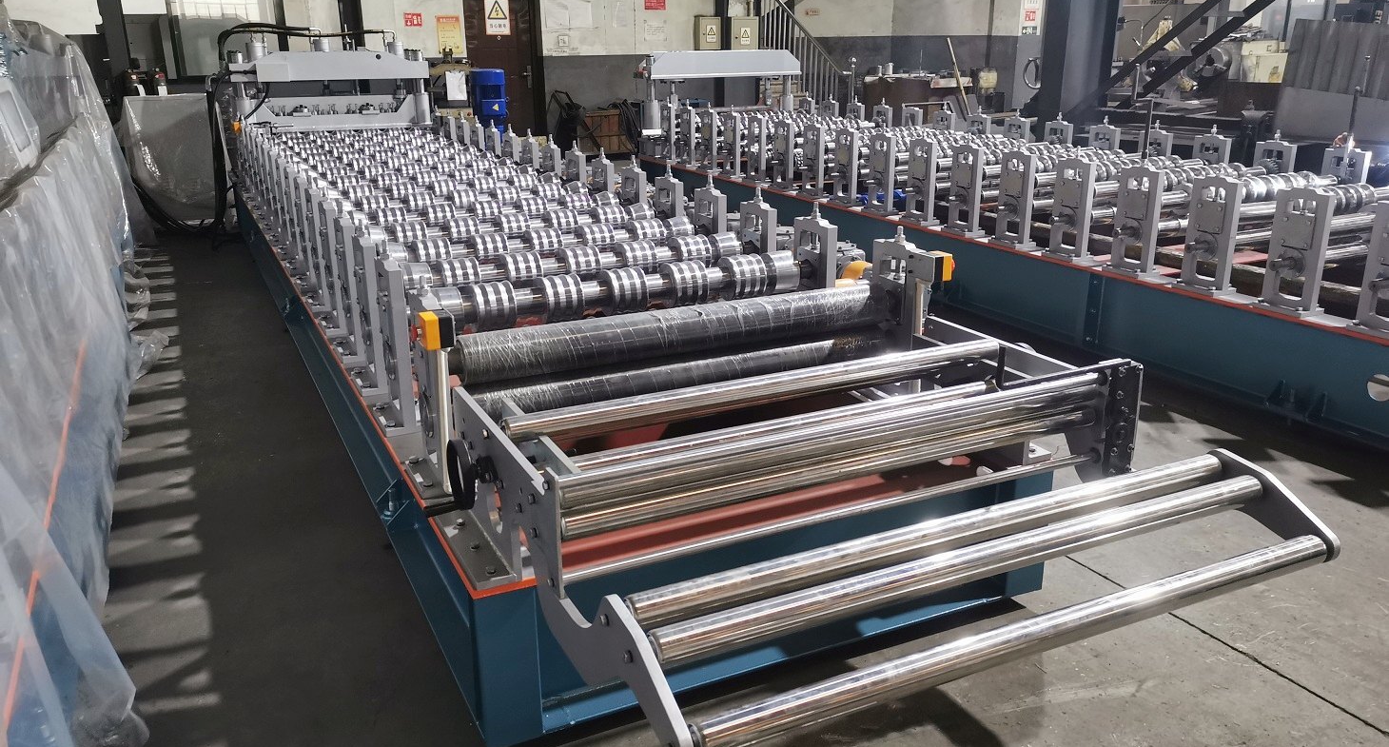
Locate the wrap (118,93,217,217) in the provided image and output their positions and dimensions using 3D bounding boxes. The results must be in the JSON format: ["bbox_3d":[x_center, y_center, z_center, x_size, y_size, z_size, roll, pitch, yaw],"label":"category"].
[{"bbox_3d":[-4.384,-1.797,9.040,0.660,1.030,0.600,-9,20,-24],"label":"wrap"}]

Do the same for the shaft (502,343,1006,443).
[{"bbox_3d":[0.202,0.030,2.645,1.360,0.056,0.056,-9,19,-24],"label":"shaft"}]

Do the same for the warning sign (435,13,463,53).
[{"bbox_3d":[-2.919,-4.049,12.964,0.279,0.417,0.010,-9,20,-24],"label":"warning sign"}]

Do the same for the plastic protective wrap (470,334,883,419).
[{"bbox_3d":[-0.017,0.036,3.138,1.292,0.129,0.129,-9,19,-24],"label":"plastic protective wrap"}]

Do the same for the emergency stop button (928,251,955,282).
[{"bbox_3d":[0.750,-0.326,3.303,0.106,0.077,0.078,-9,20,-24],"label":"emergency stop button"}]

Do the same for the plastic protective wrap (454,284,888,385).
[{"bbox_3d":[-0.023,-0.125,3.085,1.292,0.131,0.131,-9,19,-24],"label":"plastic protective wrap"}]

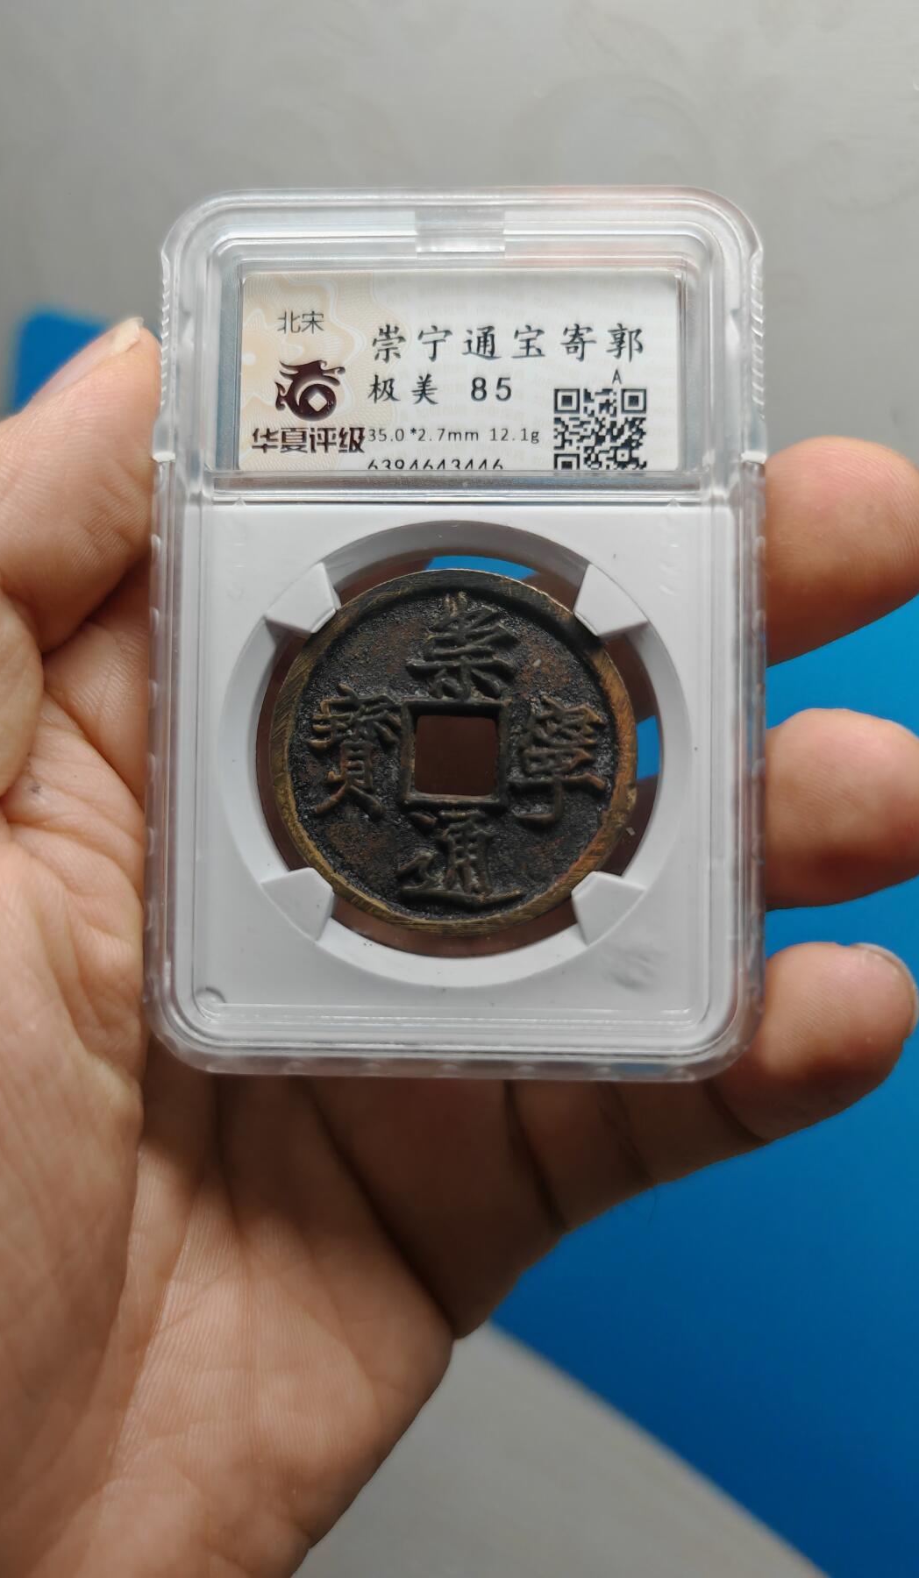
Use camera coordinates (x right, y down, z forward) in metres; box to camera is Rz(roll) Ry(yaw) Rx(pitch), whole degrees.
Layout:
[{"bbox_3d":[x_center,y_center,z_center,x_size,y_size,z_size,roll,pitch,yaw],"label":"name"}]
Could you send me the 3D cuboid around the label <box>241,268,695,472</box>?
[{"bbox_3d":[0.000,-0.040,0.119,0.043,0.001,0.020,1,87,2],"label":"label"}]

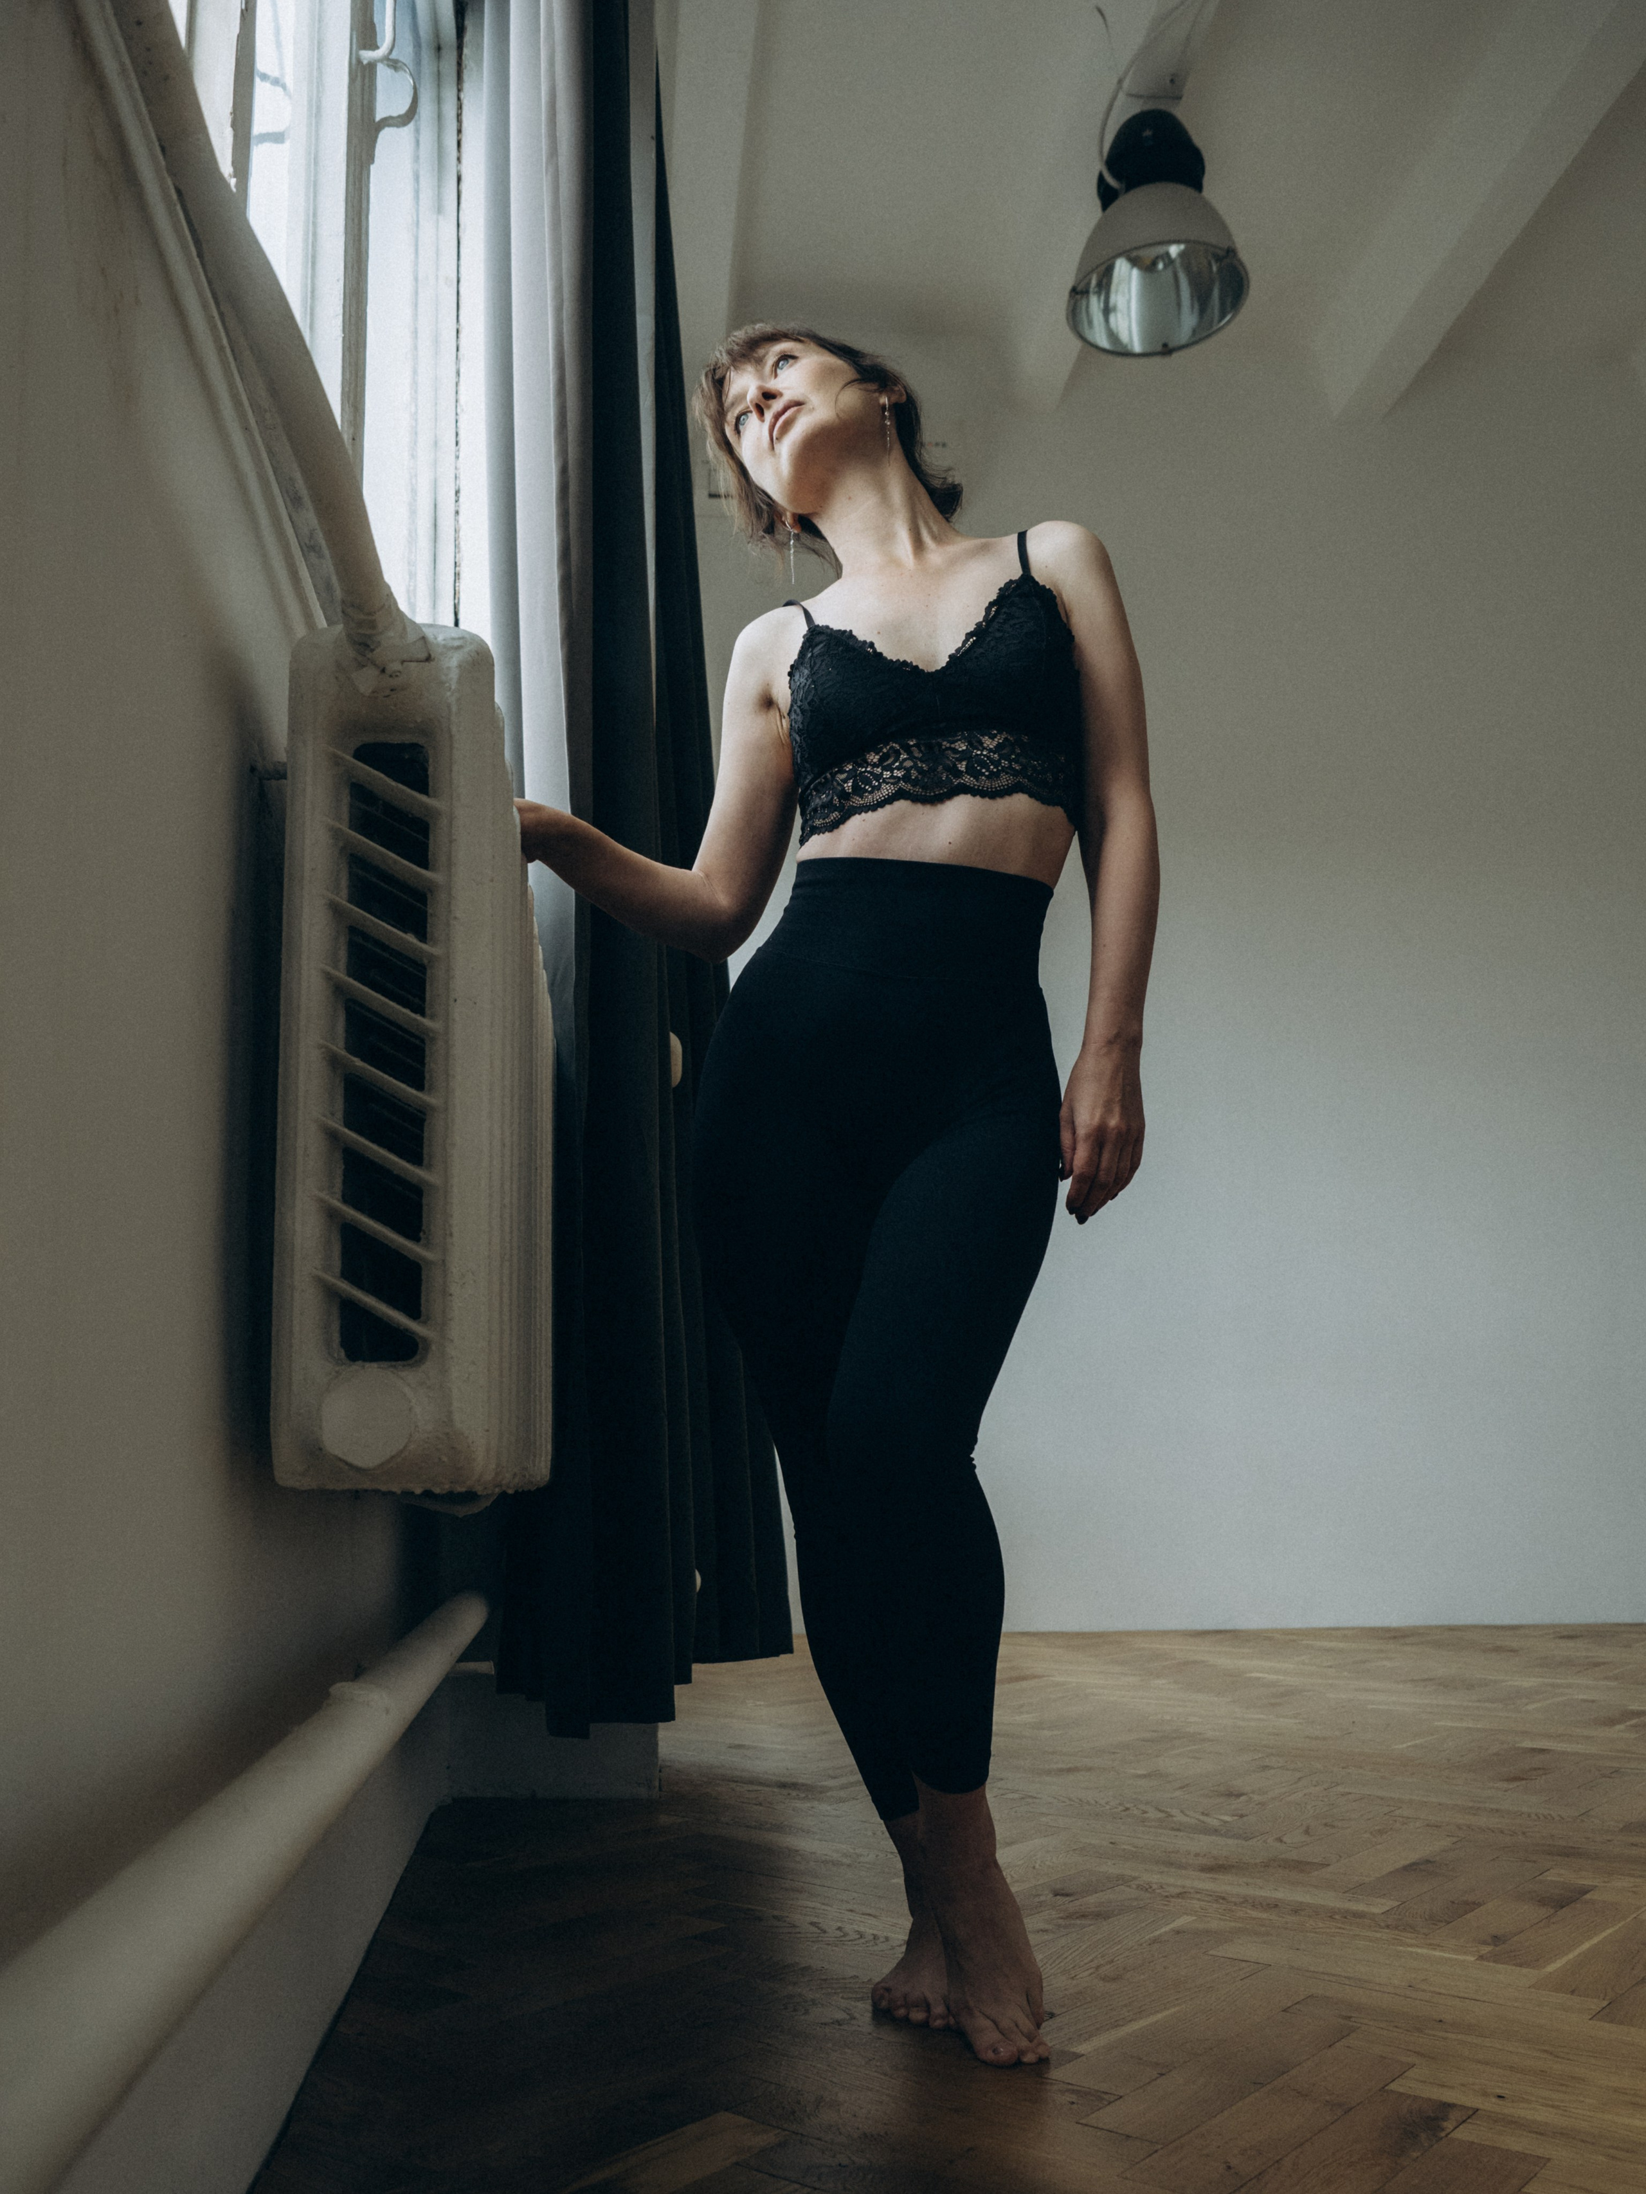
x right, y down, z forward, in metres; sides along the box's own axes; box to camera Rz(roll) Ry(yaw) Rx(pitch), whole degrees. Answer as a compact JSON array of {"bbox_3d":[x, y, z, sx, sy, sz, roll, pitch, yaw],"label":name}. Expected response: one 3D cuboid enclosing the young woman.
[{"bbox_3d":[0.000,-0.028,1.470,0.670,1.635,0.380,-2,-12,3],"label":"young woman"}]

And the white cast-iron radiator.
[{"bbox_3d":[-0.360,0.084,1.545,0.140,0.595,1.080,0,-13,-8],"label":"white cast-iron radiator"}]

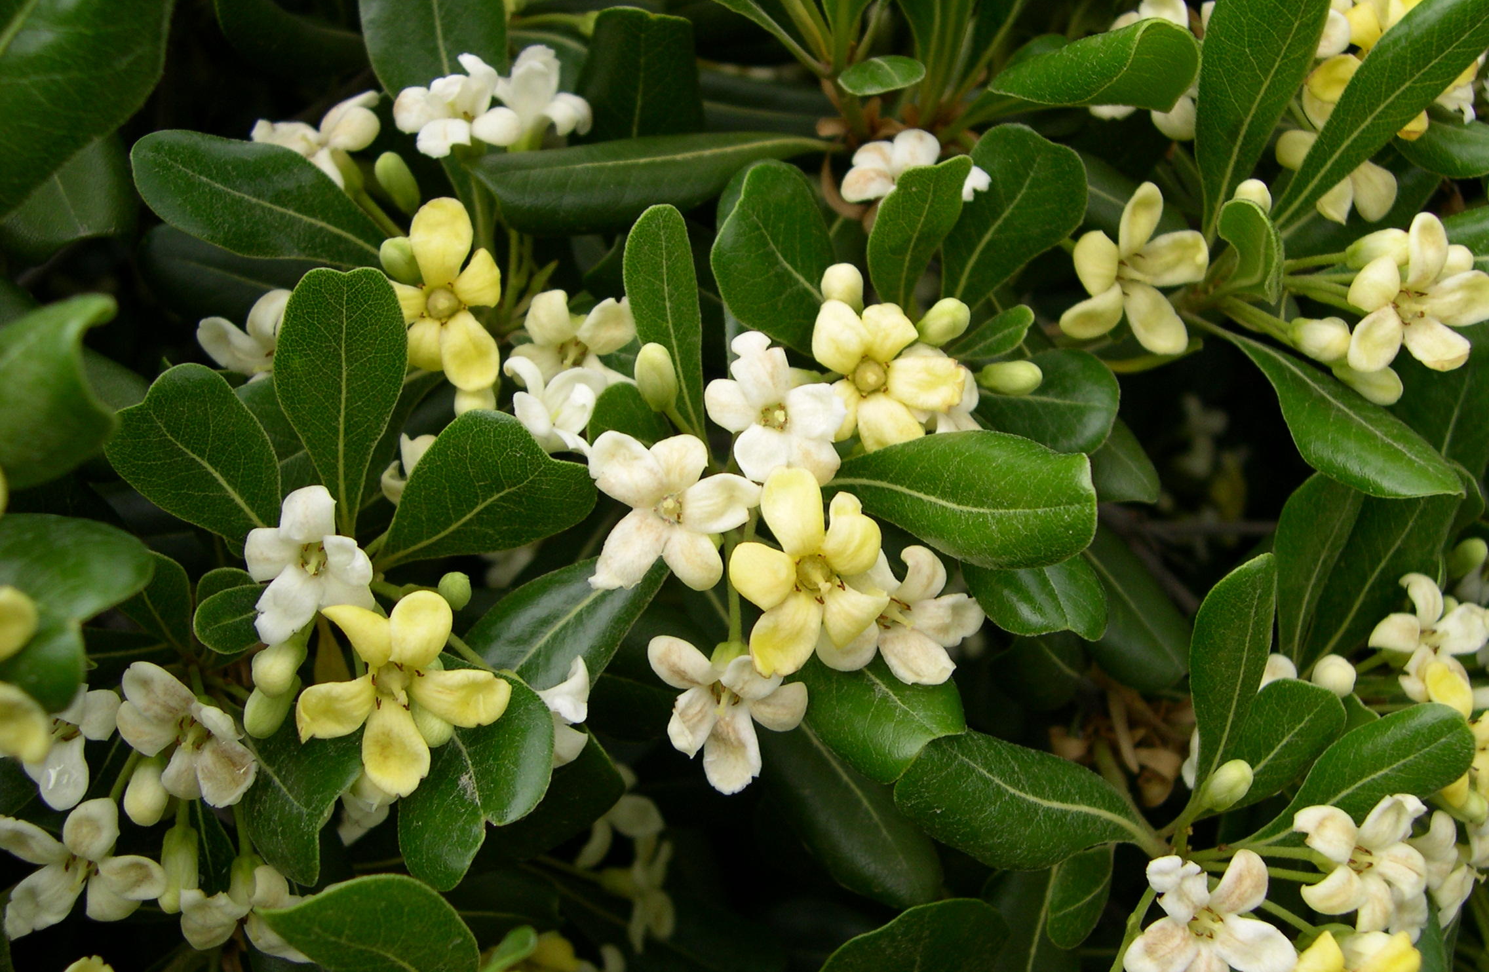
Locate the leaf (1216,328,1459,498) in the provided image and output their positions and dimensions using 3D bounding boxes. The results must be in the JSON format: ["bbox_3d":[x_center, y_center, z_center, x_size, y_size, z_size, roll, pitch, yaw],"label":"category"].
[{"bbox_3d":[0.117,-0.016,0.327,0.057,0.025,0.010,38,3,17],"label":"leaf"}]

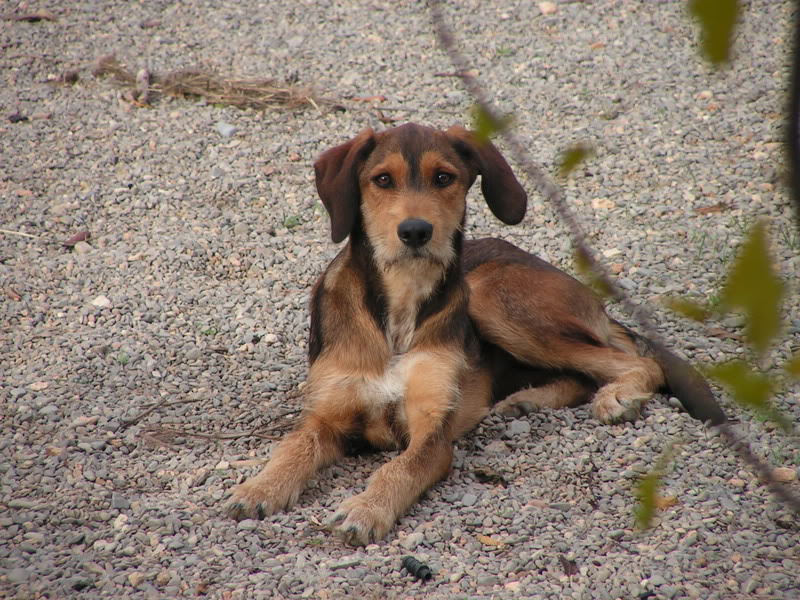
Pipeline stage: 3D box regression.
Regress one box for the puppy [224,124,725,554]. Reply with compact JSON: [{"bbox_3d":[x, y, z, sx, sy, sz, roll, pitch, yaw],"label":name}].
[{"bbox_3d":[0.069,-0.012,7.438,0.370,0.380,0.690,9,18,31],"label":"puppy"}]

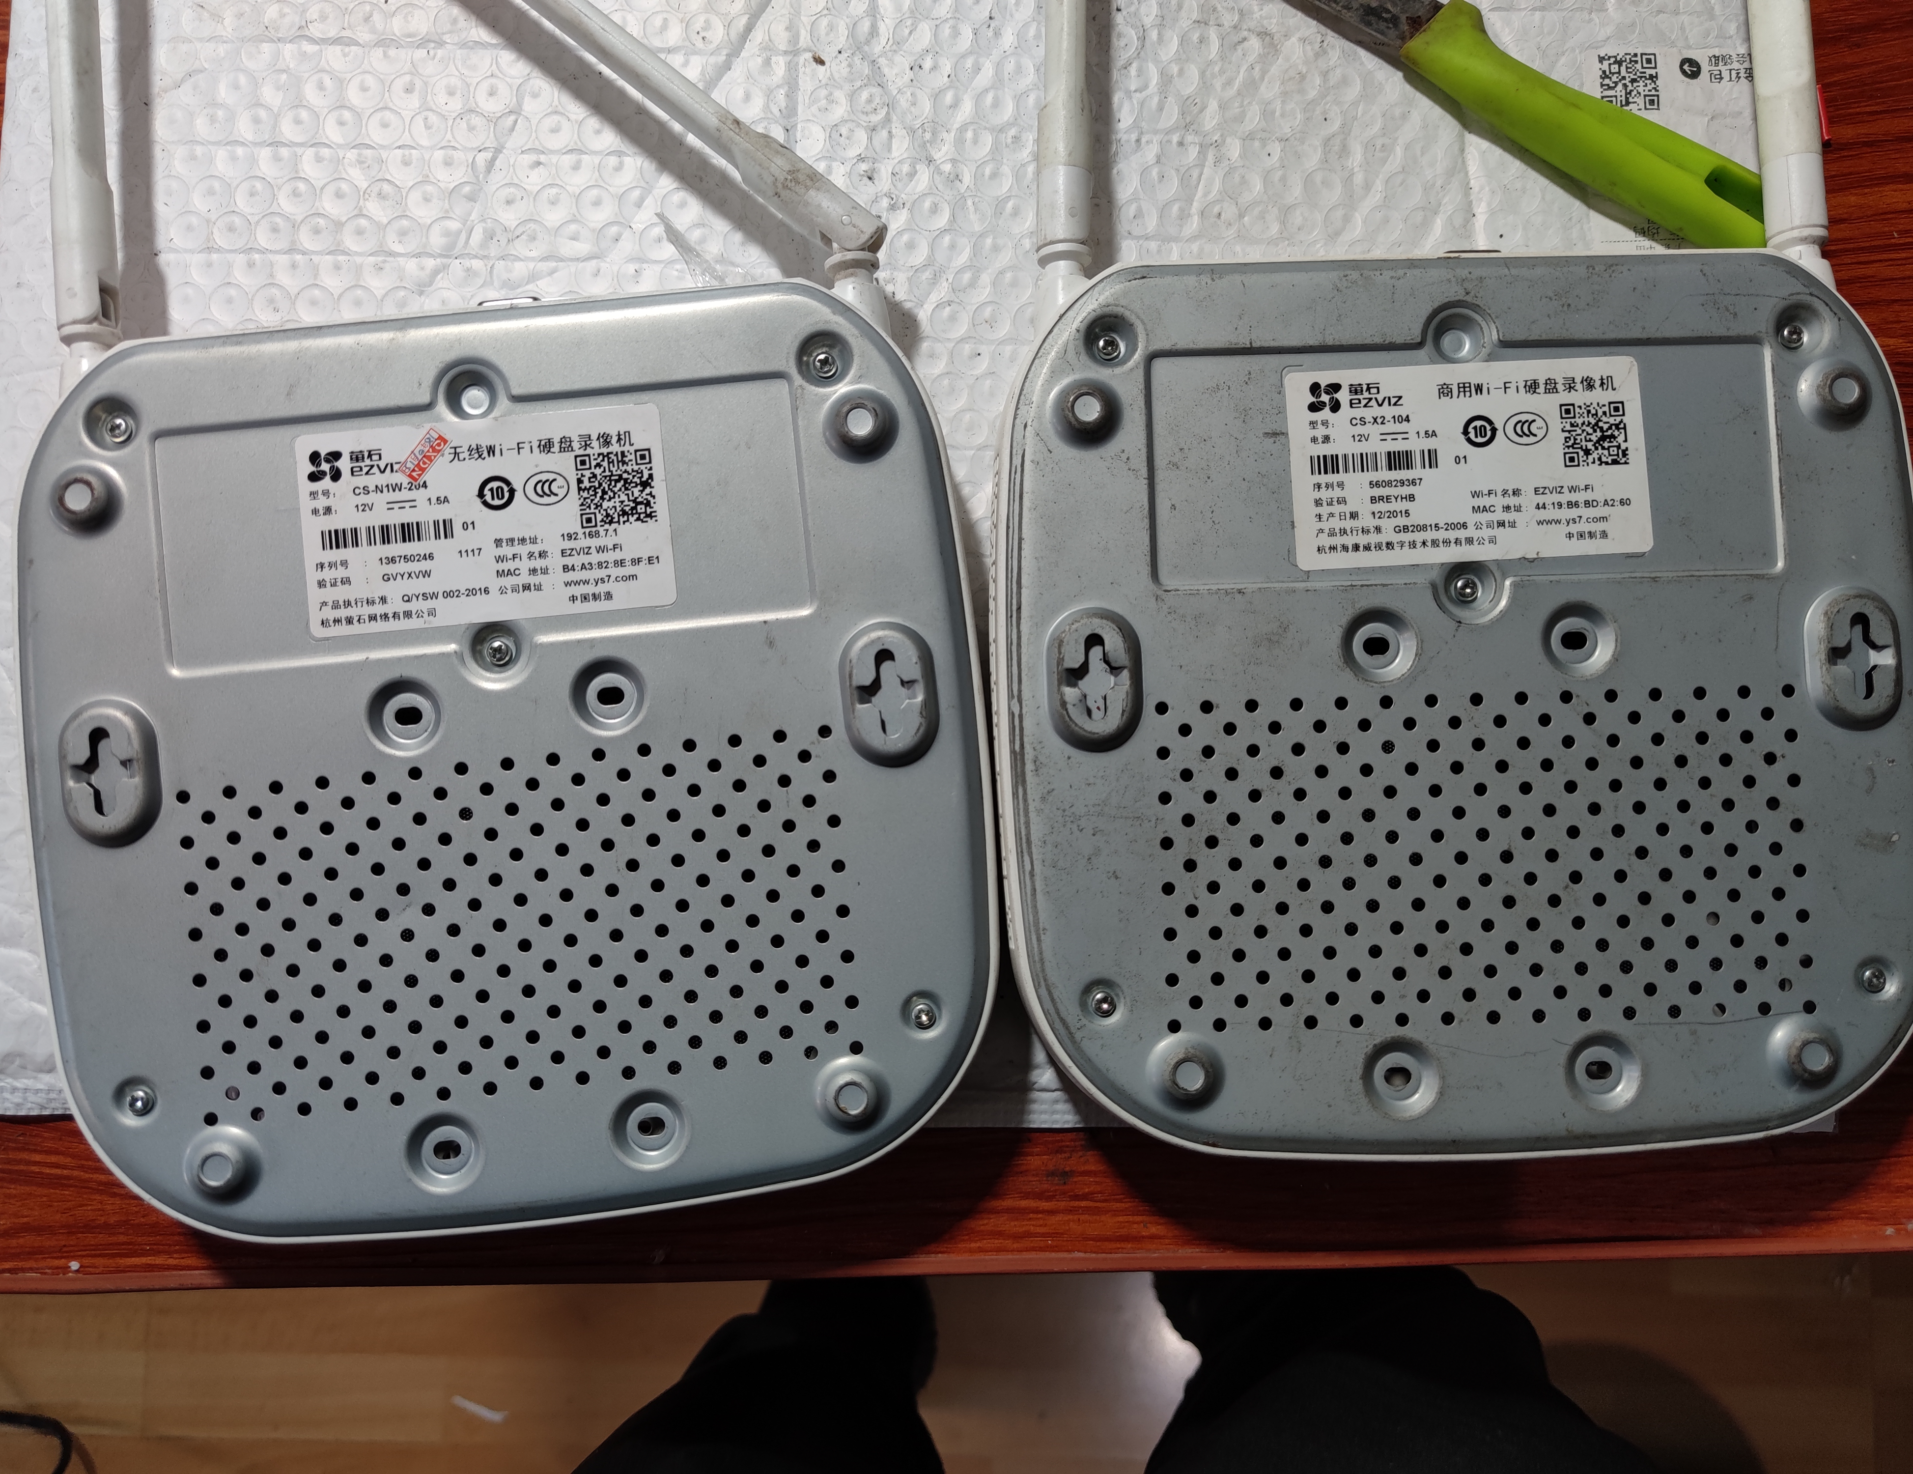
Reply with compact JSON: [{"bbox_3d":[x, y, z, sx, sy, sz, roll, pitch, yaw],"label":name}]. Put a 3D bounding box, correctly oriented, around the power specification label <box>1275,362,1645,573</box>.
[{"bbox_3d":[0.115,-0.062,0.319,0.080,0.001,0.045,-3,86,-1],"label":"power specification label"}]

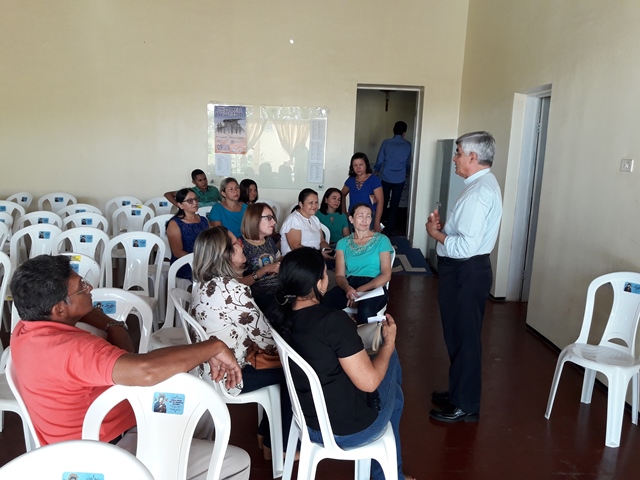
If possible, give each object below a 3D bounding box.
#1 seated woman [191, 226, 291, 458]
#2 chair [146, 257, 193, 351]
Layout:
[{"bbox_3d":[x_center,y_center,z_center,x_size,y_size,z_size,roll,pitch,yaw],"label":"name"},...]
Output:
[{"bbox_3d":[-0.349,0.510,2.484,0.720,1.180,0.500,-1,10,-19],"label":"seated woman"},{"bbox_3d":[-0.694,0.555,3.043,0.440,0.885,0.520,0,10,-9],"label":"chair"}]

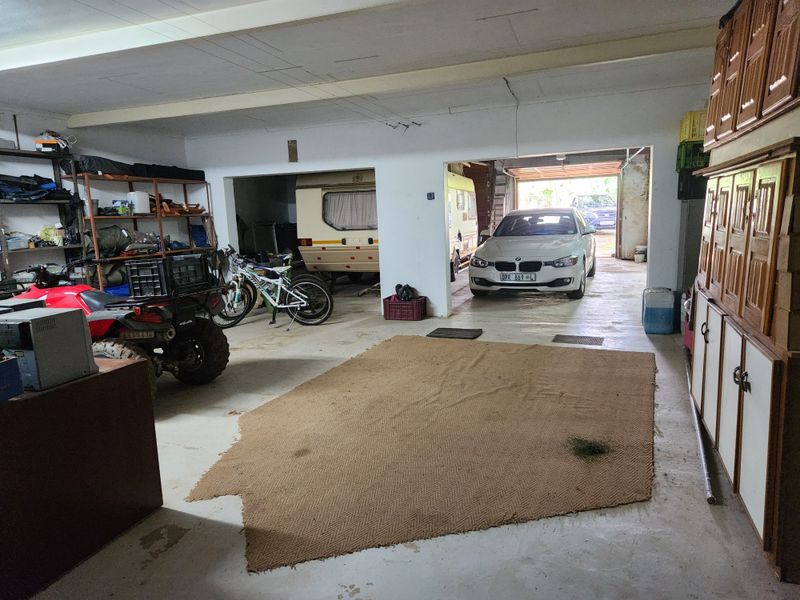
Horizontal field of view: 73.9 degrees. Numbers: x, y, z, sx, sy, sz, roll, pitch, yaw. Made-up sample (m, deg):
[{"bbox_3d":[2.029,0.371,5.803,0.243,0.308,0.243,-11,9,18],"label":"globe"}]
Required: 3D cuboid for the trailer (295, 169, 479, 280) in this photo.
[{"bbox_3d":[0.181,-1.524,11.135,2.140,2.260,5.900,1,10,17],"label":"trailer"}]

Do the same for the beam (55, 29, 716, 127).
[{"bbox_3d":[-0.608,-2.016,5.084,6.850,0.155,0.080,1,9,20],"label":"beam"}]

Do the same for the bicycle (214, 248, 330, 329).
[{"bbox_3d":[-1.736,-0.128,6.940,1.670,1.000,0.580,-2,9,2],"label":"bicycle"}]

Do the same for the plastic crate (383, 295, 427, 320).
[{"bbox_3d":[0.074,0.124,7.301,0.500,0.270,0.310,1,9,20],"label":"plastic crate"}]

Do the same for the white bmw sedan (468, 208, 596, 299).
[{"bbox_3d":[2.658,-1.007,9.996,1.900,1.430,4.620,2,10,23],"label":"white bmw sedan"}]

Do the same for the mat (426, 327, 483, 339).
[{"bbox_3d":[0.647,0.386,6.280,0.560,0.020,0.480,1,9,20],"label":"mat"}]

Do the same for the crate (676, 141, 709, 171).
[{"bbox_3d":[3.119,-1.470,5.446,0.430,0.295,0.440,1,10,21],"label":"crate"}]

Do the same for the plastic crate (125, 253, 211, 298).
[{"bbox_3d":[-1.769,-0.205,4.128,0.320,0.270,0.560,-1,9,11],"label":"plastic crate"}]

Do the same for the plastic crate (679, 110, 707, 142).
[{"bbox_3d":[3.109,-1.754,5.400,0.430,0.285,0.440,1,10,21],"label":"plastic crate"}]

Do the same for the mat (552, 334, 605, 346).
[{"bbox_3d":[1.921,0.426,5.715,0.500,0.014,0.350,2,10,27],"label":"mat"}]

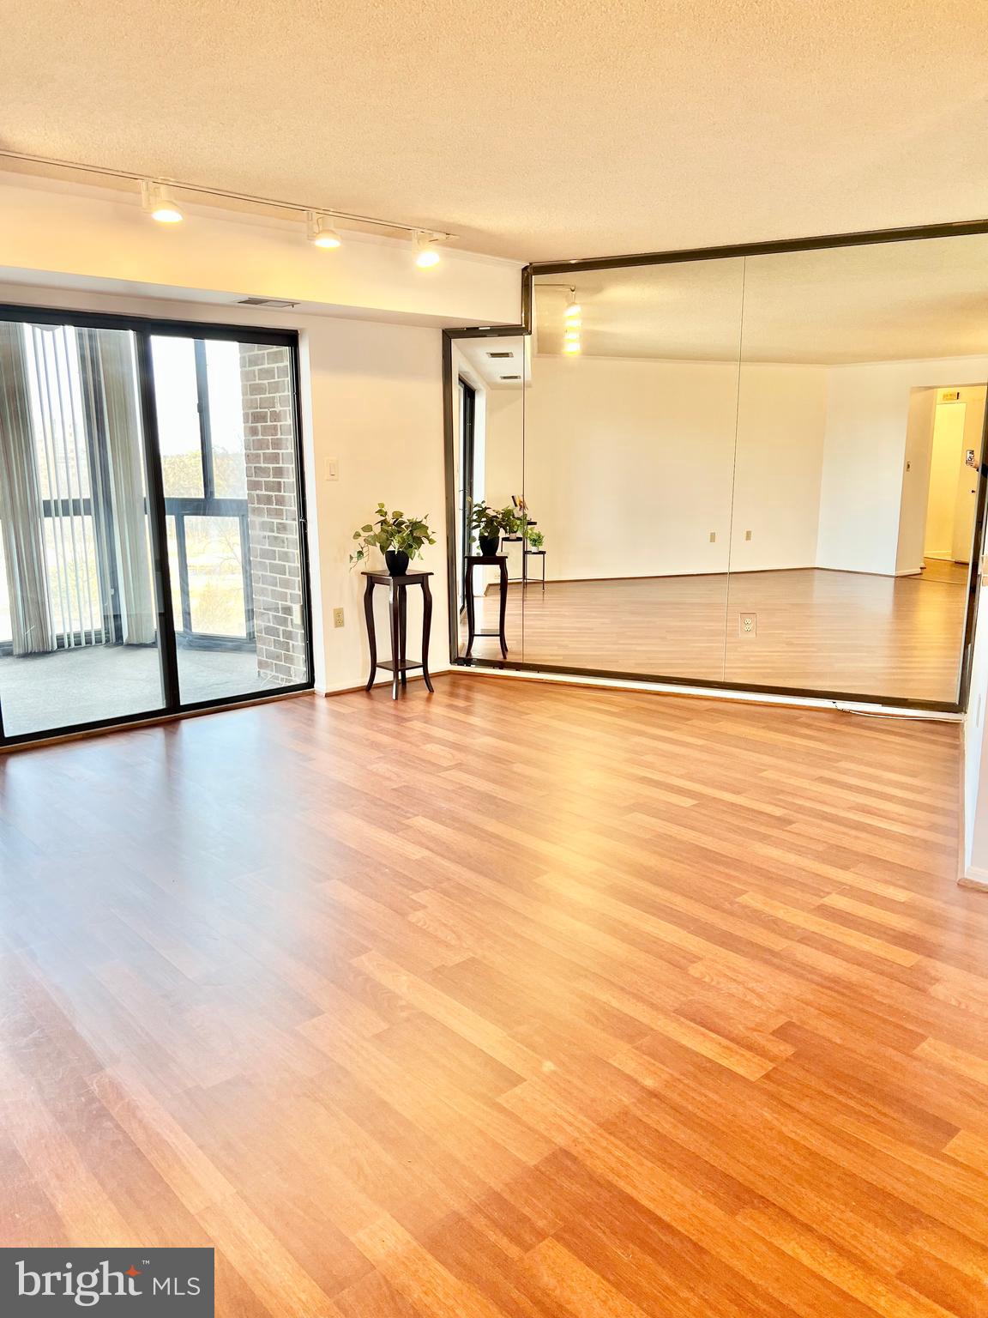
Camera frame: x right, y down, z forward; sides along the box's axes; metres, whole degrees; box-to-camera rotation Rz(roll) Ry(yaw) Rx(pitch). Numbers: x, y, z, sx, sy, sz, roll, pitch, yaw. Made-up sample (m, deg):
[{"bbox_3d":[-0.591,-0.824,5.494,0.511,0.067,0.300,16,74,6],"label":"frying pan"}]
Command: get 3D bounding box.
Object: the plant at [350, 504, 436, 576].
[{"bbox_3d":[-0.566,-0.689,5.649,0.460,0.415,0.360,-10,15,-39],"label":"plant"}]

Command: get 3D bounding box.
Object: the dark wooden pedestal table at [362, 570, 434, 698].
[{"bbox_3d":[-0.557,-0.151,5.787,0.300,0.705,0.300,-10,15,-39],"label":"dark wooden pedestal table"}]

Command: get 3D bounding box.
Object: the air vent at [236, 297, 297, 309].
[{"bbox_3d":[-1.105,-1.731,4.832,0.280,0.020,0.178,-12,16,-43],"label":"air vent"}]

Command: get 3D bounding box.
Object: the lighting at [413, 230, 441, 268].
[{"bbox_3d":[-0.322,-1.971,4.759,0.160,0.145,0.120,-12,16,-43],"label":"lighting"}]

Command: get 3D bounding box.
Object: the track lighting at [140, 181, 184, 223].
[{"bbox_3d":[-1.290,-1.778,3.846,0.160,0.135,0.118,-12,16,-43],"label":"track lighting"}]

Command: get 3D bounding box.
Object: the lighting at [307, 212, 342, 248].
[{"bbox_3d":[-0.749,-1.890,4.359,0.160,0.135,0.118,-12,16,-43],"label":"lighting"}]

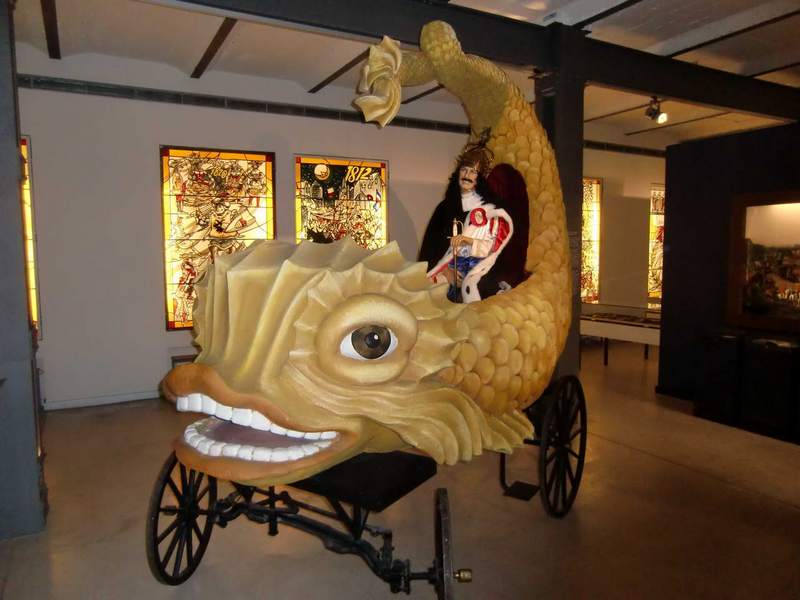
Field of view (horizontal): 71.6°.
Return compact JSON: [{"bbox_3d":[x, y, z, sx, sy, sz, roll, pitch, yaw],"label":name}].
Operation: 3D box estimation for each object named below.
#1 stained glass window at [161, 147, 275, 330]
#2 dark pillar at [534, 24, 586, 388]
[{"bbox_3d":[-2.030,-0.692,6.340,1.228,2.023,0.060,-3,5,-28],"label":"stained glass window"},{"bbox_3d":[1.433,-0.609,5.038,0.279,3.490,0.302,-3,5,-28],"label":"dark pillar"}]

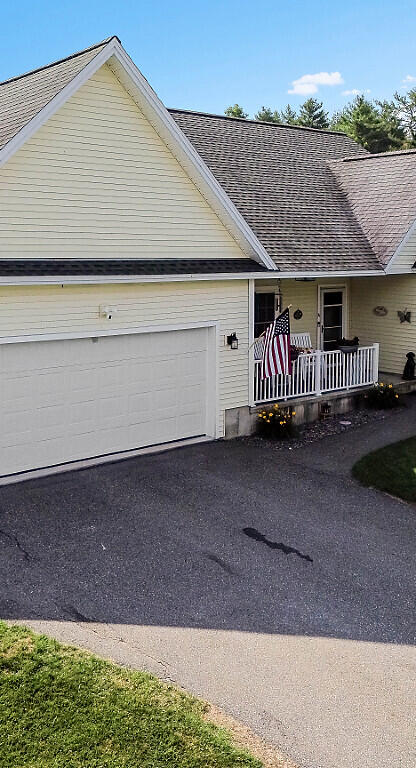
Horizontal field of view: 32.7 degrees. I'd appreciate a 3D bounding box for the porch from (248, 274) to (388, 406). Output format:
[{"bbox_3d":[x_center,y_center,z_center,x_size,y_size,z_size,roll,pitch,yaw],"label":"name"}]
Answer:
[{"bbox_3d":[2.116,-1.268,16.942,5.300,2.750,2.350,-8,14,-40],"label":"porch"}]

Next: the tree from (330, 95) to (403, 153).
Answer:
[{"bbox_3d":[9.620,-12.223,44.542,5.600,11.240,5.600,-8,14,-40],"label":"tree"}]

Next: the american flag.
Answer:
[{"bbox_3d":[1.316,-0.774,13.805,0.220,1.420,0.740,-8,14,-40],"label":"american flag"}]

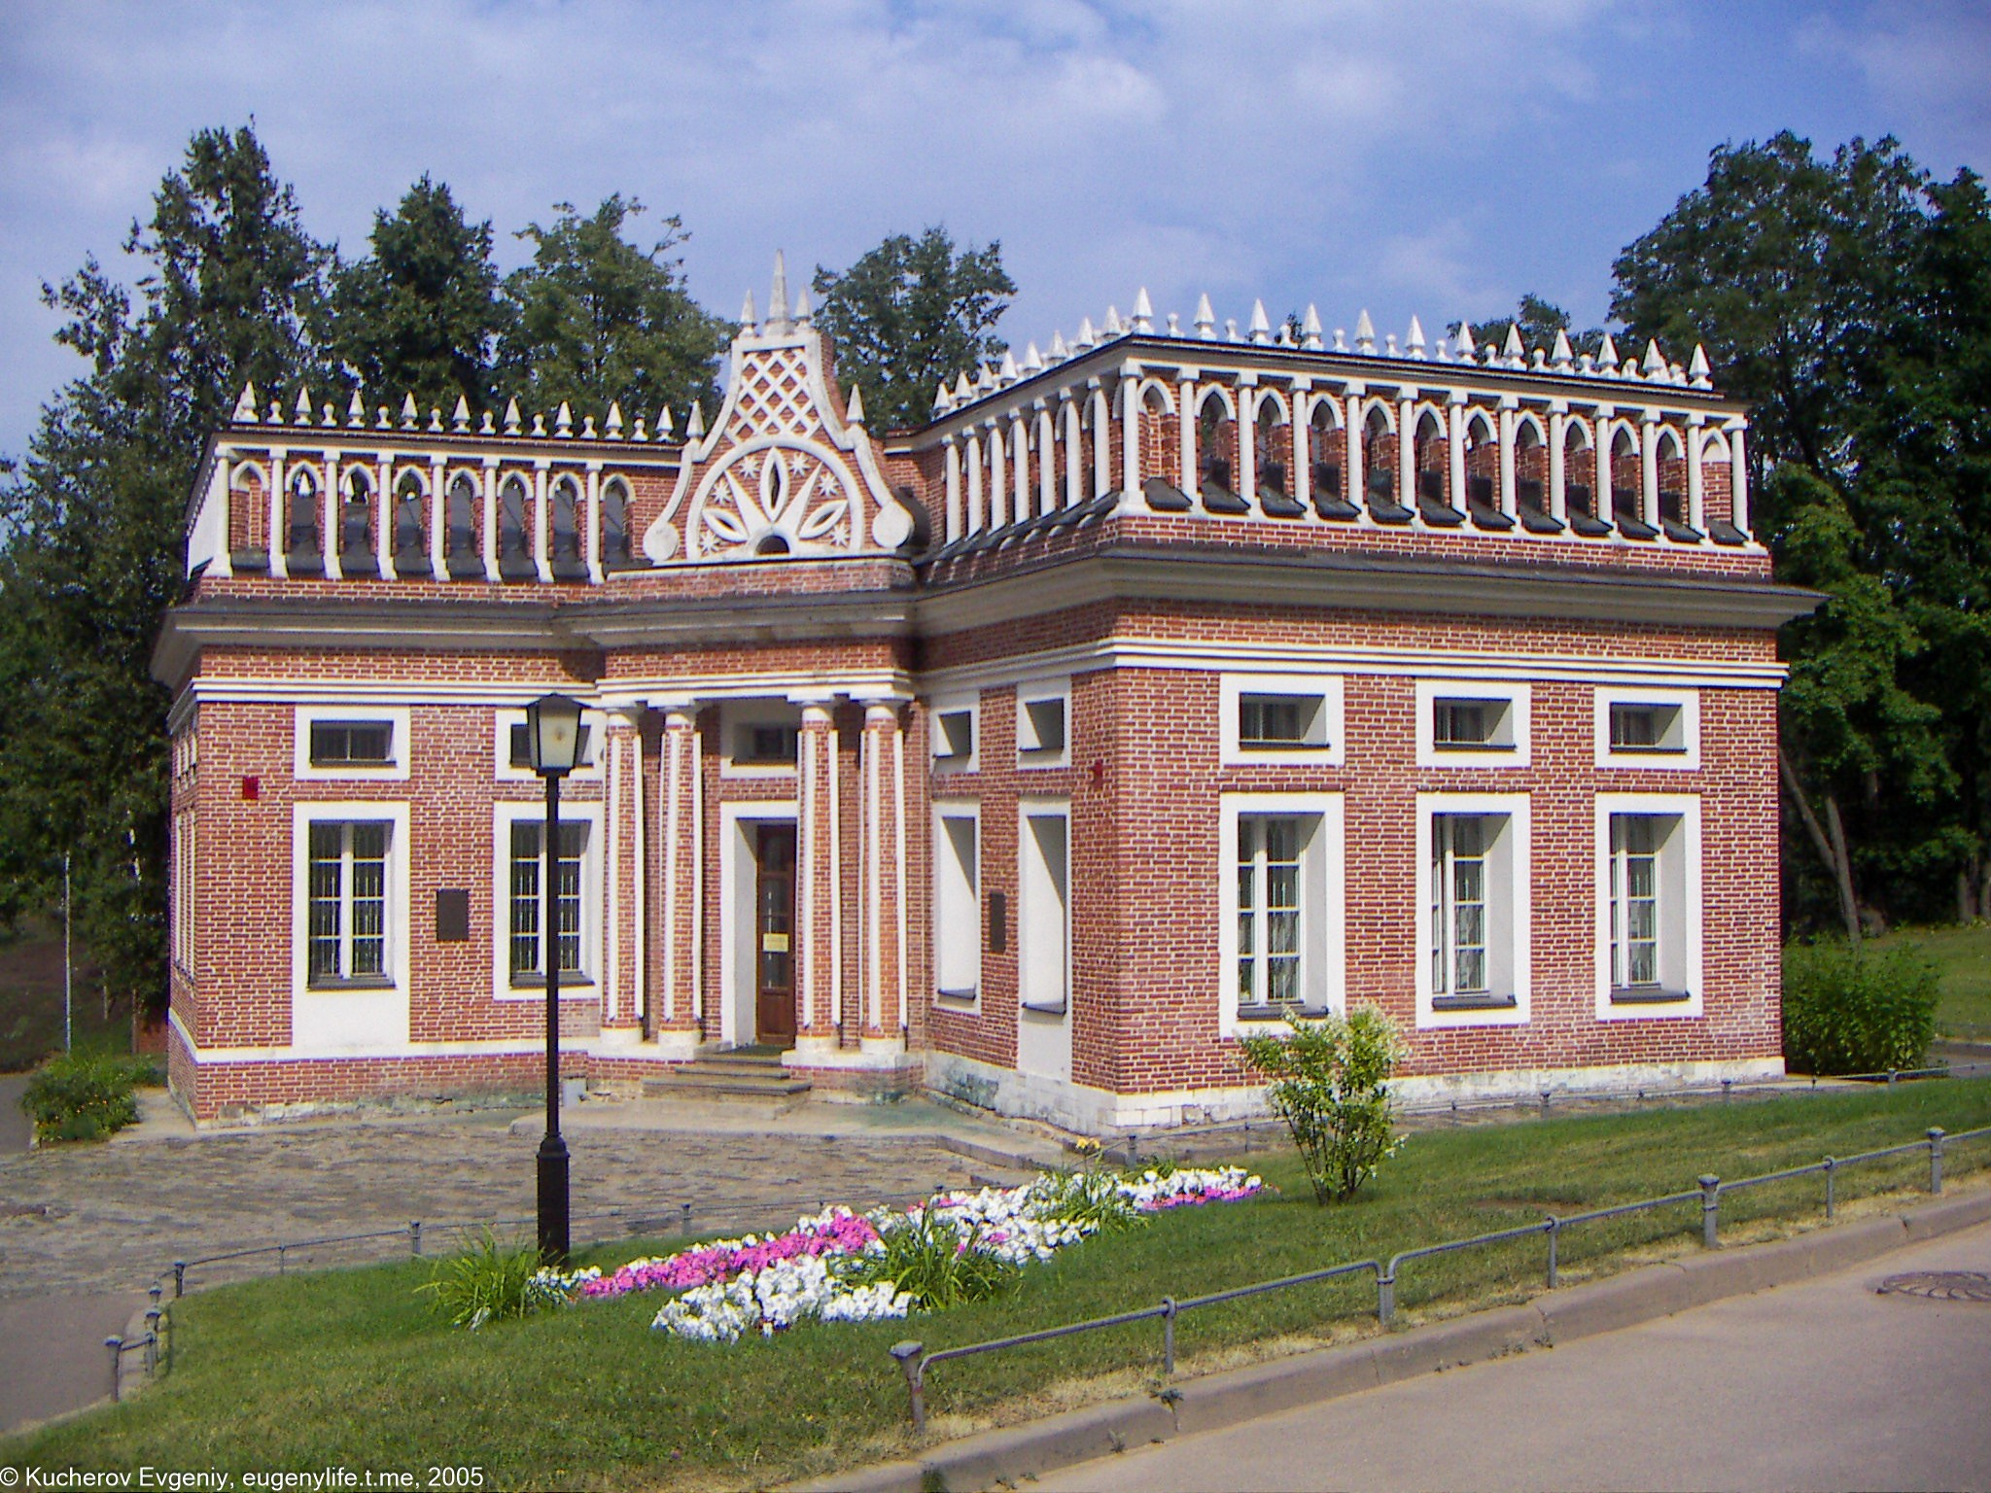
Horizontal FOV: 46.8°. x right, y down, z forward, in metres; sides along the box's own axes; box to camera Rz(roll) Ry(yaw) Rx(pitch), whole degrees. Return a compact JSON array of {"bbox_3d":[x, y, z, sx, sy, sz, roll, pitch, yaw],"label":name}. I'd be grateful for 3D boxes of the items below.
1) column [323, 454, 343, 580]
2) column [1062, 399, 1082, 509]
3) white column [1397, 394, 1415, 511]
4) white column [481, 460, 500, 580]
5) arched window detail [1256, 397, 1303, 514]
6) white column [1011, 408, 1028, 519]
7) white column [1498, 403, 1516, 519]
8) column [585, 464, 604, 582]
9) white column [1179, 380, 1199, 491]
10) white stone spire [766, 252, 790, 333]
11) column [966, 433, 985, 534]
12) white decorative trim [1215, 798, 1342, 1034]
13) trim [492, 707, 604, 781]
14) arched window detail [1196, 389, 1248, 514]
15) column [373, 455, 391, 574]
[{"bbox_3d":[-8.854,-3.064,30.727,0.180,1.660,0.180,1,-3,-22],"label":"column"},{"bbox_3d":[0.874,-3.387,26.387,0.170,1.237,0.170,1,-2,-23],"label":"column"},{"bbox_3d":[4.737,-3.356,26.493,0.170,1.332,0.170,1,-2,-23],"label":"white column"},{"bbox_3d":[-6.915,-3.079,31.519,0.180,1.620,0.180,1,-3,-22],"label":"white column"},{"bbox_3d":[3.101,-3.185,25.257,0.595,1.340,0.280,1,-2,-24],"label":"arched window detail"},{"bbox_3d":[0.314,-3.431,28.390,0.172,1.303,0.172,1,-2,-23],"label":"white column"},{"bbox_3d":[6.015,-3.371,27.044,0.170,1.287,0.170,0,-2,0],"label":"white column"},{"bbox_3d":[-5.583,-3.100,32.066,0.180,1.600,0.180,1,-3,-22],"label":"column"},{"bbox_3d":[2.194,-3.486,26.022,0.172,1.284,0.172,1,-2,-23],"label":"white column"},{"bbox_3d":[-2.962,-6.200,31.406,0.240,1.090,0.240,-1,-3,23],"label":"white stone spire"},{"bbox_3d":[-0.246,-3.265,28.659,0.154,1.225,0.154,1,-2,-23],"label":"column"},{"bbox_3d":[3.118,1.812,24.944,1.550,2.619,0.120,1,-2,-23],"label":"white decorative trim"},{"bbox_3d":[-6.177,-0.020,31.888,1.502,0.993,0.120,1,-2,-23],"label":"trim"},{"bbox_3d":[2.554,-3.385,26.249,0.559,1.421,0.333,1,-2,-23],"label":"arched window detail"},{"bbox_3d":[-7.968,-3.011,29.987,0.220,1.588,0.220,0,-2,-14],"label":"column"}]

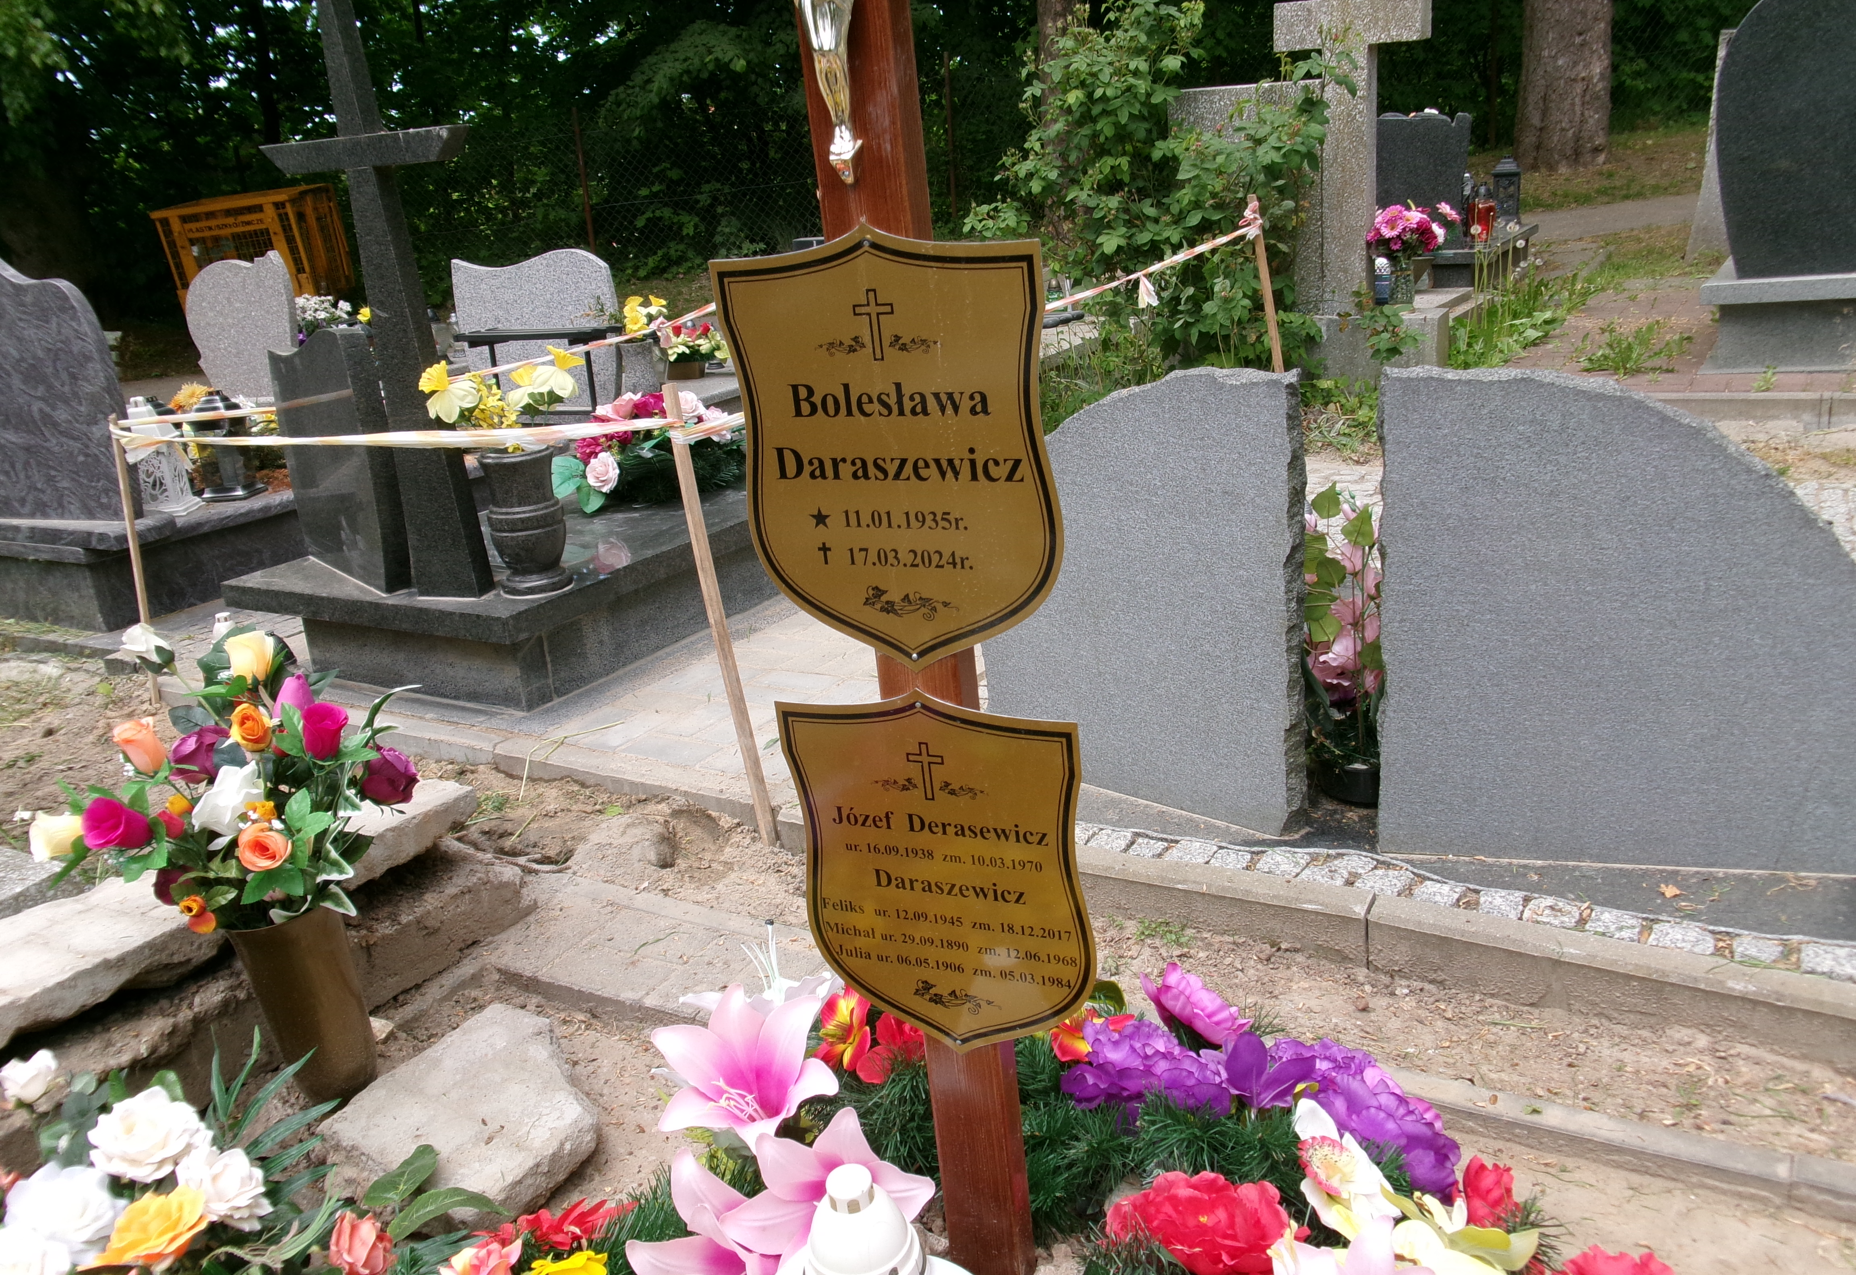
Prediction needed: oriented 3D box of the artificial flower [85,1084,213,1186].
[{"bbox_3d":[-0.686,0.437,1.320,0.100,0.075,0.090,-16,21,-31],"label":"artificial flower"}]

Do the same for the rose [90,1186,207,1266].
[{"bbox_3d":[-0.643,0.485,1.240,0.088,0.048,0.068,-29,28,-26],"label":"rose"}]

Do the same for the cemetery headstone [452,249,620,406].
[{"bbox_3d":[-1.705,-1.348,6.600,0.870,0.700,0.070,4,20,26],"label":"cemetery headstone"}]

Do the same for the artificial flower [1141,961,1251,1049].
[{"bbox_3d":[0.287,0.395,1.620,0.120,0.060,0.090,25,21,0],"label":"artificial flower"}]

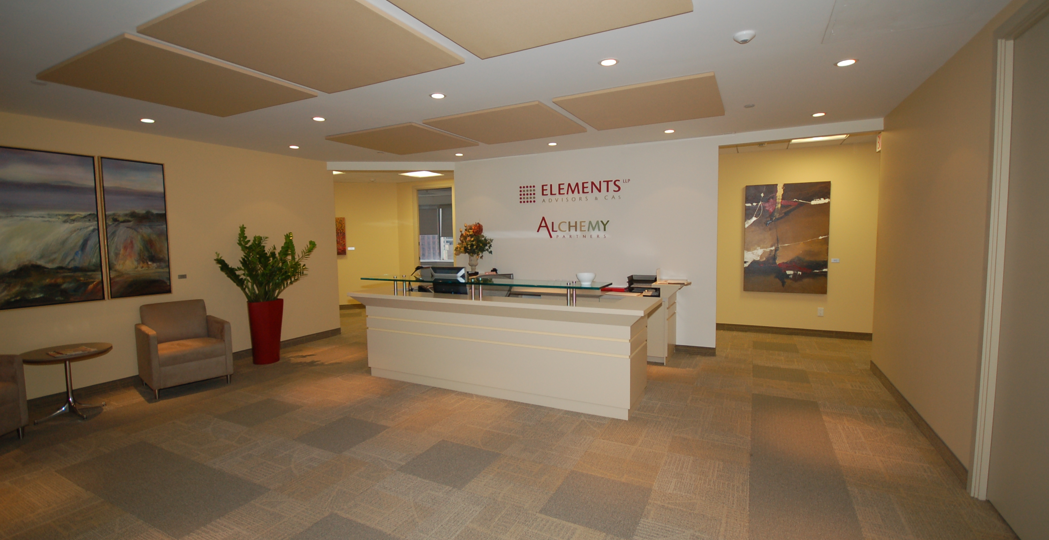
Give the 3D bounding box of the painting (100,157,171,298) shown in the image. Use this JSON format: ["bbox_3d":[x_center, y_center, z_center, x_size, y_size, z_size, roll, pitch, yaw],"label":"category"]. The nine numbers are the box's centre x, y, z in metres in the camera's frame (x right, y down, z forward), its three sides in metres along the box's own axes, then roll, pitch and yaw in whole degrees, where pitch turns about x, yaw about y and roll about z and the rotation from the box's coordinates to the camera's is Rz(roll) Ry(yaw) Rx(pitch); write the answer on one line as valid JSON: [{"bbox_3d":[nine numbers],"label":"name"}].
[{"bbox_3d":[-4.145,-0.436,4.669,0.050,1.450,0.540,1,5,28],"label":"painting"}]

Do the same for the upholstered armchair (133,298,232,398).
[{"bbox_3d":[-3.624,0.806,4.659,0.700,0.850,0.680,3,6,40],"label":"upholstered armchair"}]

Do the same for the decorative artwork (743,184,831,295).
[{"bbox_3d":[3.804,-0.456,6.367,1.050,1.585,0.040,1,5,28],"label":"decorative artwork"}]

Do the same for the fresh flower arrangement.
[{"bbox_3d":[-0.727,-0.425,6.200,0.480,0.510,0.450,-1,5,0],"label":"fresh flower arrangement"}]

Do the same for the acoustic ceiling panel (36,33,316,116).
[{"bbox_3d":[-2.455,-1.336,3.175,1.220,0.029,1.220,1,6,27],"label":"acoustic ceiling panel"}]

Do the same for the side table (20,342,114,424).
[{"bbox_3d":[-4.056,1.007,3.902,0.600,0.585,0.600,1,5,28],"label":"side table"}]

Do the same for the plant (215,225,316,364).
[{"bbox_3d":[-3.212,0.298,5.503,0.920,1.720,1.080,1,5,28],"label":"plant"}]

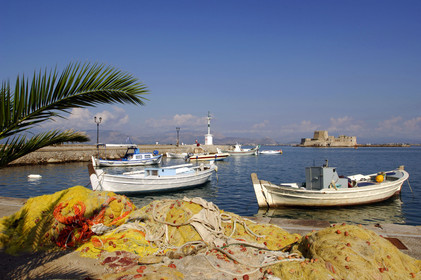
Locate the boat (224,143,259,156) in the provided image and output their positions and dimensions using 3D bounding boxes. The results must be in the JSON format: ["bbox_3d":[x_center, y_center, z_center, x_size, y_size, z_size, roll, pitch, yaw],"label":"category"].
[{"bbox_3d":[6.153,2.028,61.019,8.300,2.600,2.600,0,-1,-8],"label":"boat"}]

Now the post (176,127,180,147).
[{"bbox_3d":[-7.403,-0.617,68.023,1.050,4.446,0.500,0,-1,15],"label":"post"}]

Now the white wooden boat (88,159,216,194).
[{"bbox_3d":[-2.618,1.782,15.256,6.700,1.400,2.100,1,-1,-31],"label":"white wooden boat"}]

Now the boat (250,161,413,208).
[{"bbox_3d":[4.815,1.631,11.107,7.000,1.550,2.200,0,-1,-20],"label":"boat"}]

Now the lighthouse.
[{"bbox_3d":[-0.340,-3.037,76.569,1.900,8.852,1.900,1,-1,-30],"label":"lighthouse"}]

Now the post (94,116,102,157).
[{"bbox_3d":[-16.488,-1.104,43.028,1.100,4.505,0.500,0,-1,15],"label":"post"}]

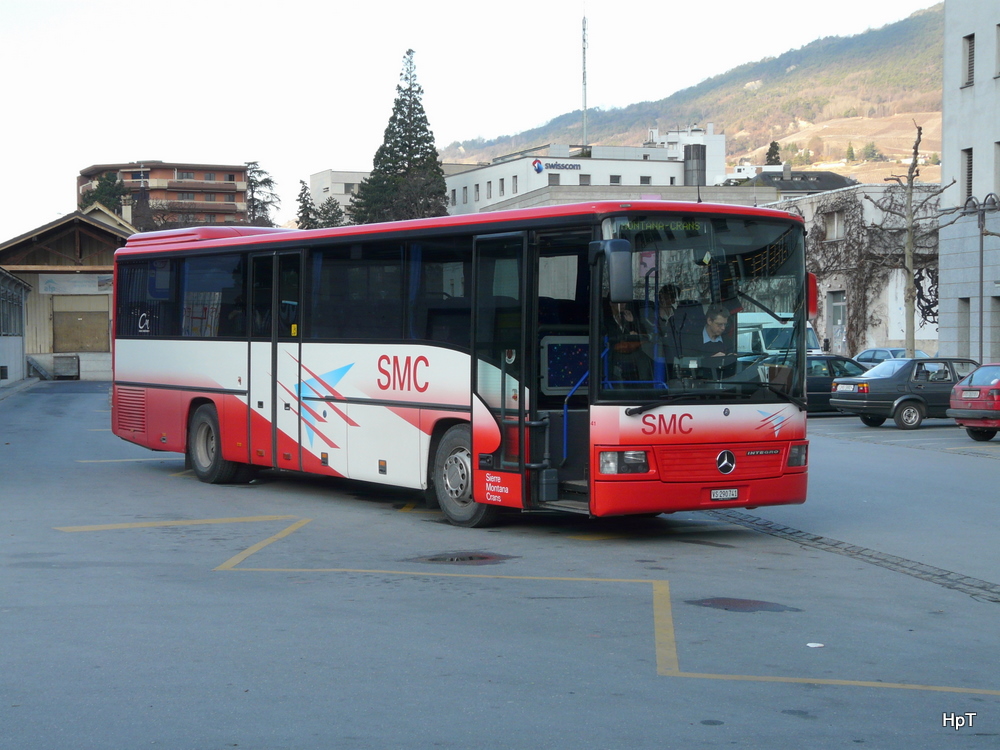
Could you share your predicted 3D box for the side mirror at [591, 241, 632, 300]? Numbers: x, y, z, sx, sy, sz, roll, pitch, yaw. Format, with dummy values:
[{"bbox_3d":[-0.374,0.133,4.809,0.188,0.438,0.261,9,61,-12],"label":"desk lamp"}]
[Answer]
[{"bbox_3d":[0.977,-0.915,15.434,0.260,0.540,0.300,-1,2,-33],"label":"side mirror"}]

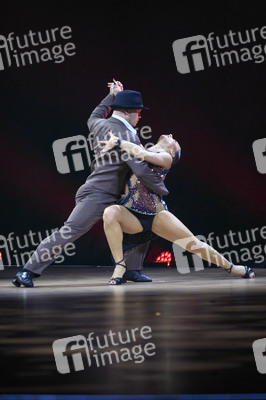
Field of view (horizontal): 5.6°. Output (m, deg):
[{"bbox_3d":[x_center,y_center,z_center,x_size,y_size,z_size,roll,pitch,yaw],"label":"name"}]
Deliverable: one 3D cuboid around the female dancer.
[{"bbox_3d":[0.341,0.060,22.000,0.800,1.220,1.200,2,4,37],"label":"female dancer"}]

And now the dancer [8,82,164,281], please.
[{"bbox_3d":[-0.333,-0.136,22.000,1.200,1.650,0.750,-2,3,-33],"label":"dancer"}]

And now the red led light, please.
[{"bbox_3d":[0.270,0.518,24.300,0.170,0.150,0.160,1,3,6],"label":"red led light"}]

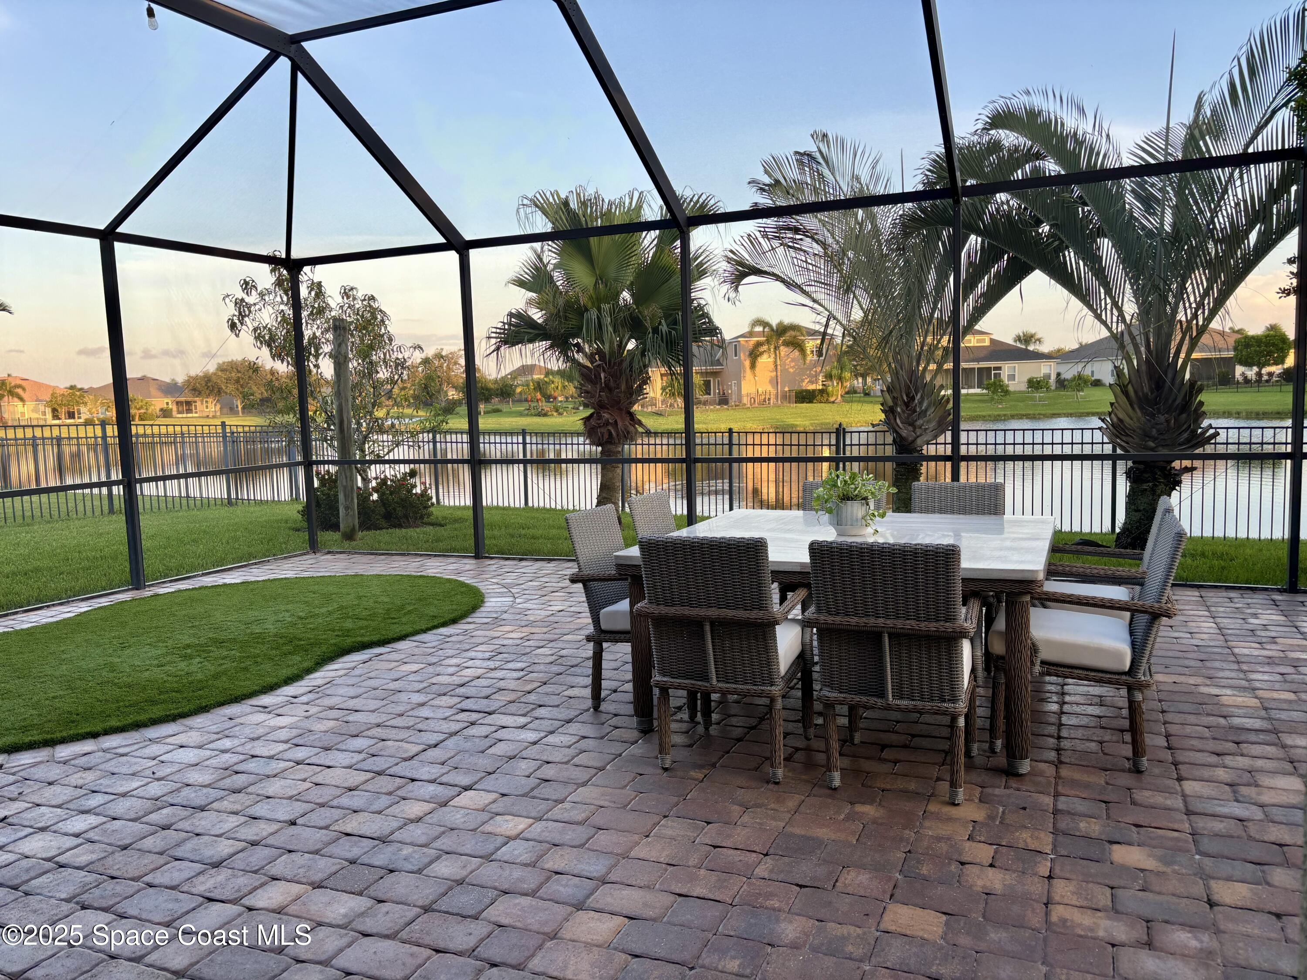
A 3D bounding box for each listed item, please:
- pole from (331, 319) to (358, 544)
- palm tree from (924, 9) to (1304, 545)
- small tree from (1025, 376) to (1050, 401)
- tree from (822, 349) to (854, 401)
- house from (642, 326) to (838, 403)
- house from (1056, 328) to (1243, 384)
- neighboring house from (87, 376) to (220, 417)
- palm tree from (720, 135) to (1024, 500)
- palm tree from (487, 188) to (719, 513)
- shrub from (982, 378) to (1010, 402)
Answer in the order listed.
[{"bbox_3d":[-3.287,-0.637,10.483,0.180,2.400,0.180,-2,6,0],"label":"pole"},{"bbox_3d":[4.599,-1.989,9.498,4.200,5.140,3.800,-2,6,0],"label":"palm tree"},{"bbox_3d":[31.313,-8.213,80.000,2.000,2.100,2.000,1,6,21],"label":"small tree"},{"bbox_3d":[15.542,-9.615,82.784,2.750,4.410,2.600,-2,6,0],"label":"tree"},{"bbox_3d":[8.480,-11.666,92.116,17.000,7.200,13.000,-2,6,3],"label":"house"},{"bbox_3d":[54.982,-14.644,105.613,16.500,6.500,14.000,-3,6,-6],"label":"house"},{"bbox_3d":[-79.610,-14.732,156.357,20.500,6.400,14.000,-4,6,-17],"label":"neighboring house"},{"bbox_3d":[2.519,-1.690,10.885,3.400,4.380,3.200,-2,6,0],"label":"palm tree"},{"bbox_3d":[-0.598,-1.589,12.097,2.900,4.130,2.800,-2,6,0],"label":"palm tree"},{"bbox_3d":[26.488,-7.657,75.904,2.200,1.960,2.100,-2,6,0],"label":"shrub"}]

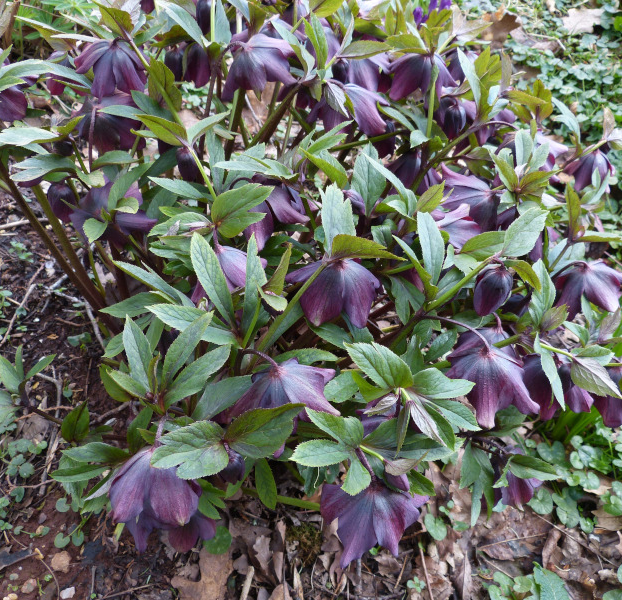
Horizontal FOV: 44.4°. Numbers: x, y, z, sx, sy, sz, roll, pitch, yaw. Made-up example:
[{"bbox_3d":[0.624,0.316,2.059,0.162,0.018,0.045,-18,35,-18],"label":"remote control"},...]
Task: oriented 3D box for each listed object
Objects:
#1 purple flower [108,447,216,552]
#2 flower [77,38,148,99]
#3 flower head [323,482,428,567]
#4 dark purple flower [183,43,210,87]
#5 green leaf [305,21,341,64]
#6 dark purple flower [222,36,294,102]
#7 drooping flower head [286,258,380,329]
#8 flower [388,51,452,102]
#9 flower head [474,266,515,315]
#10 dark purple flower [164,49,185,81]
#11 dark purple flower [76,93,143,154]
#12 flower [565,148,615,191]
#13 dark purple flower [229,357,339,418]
[{"bbox_3d":[-0.106,0.141,0.540,0.072,0.058,0.066,5,18,-2],"label":"purple flower"},{"bbox_3d":[-0.205,-0.236,0.780,0.070,0.053,0.066,-9,33,-12],"label":"flower"},{"bbox_3d":[0.043,0.155,0.530,0.071,0.048,0.064,-3,14,-4],"label":"flower head"},{"bbox_3d":[-0.122,-0.254,0.820,0.033,0.046,0.034,0,37,0],"label":"dark purple flower"},{"bbox_3d":[0.010,-0.281,0.830,0.055,0.047,0.052,0,38,1],"label":"green leaf"},{"bbox_3d":[-0.055,-0.244,0.800,0.077,0.053,0.066,0,37,0],"label":"dark purple flower"},{"bbox_3d":[0.017,-0.005,0.585,0.070,0.046,0.064,0,19,0],"label":"drooping flower head"},{"bbox_3d":[0.115,-0.234,0.800,0.068,0.046,0.065,5,38,7],"label":"flower"},{"bbox_3d":[0.139,-0.007,0.580,0.029,0.037,0.029,0,27,0],"label":"flower head"},{"bbox_3d":[-0.143,-0.247,0.800,0.024,0.033,0.024,0,34,0],"label":"dark purple flower"},{"bbox_3d":[-0.206,-0.180,0.780,0.070,0.051,0.062,0,37,0],"label":"dark purple flower"},{"bbox_3d":[0.307,-0.143,0.840,0.054,0.043,0.050,0,37,0],"label":"flower"},{"bbox_3d":[-0.022,0.072,0.610,0.084,0.046,0.070,0,37,0],"label":"dark purple flower"}]

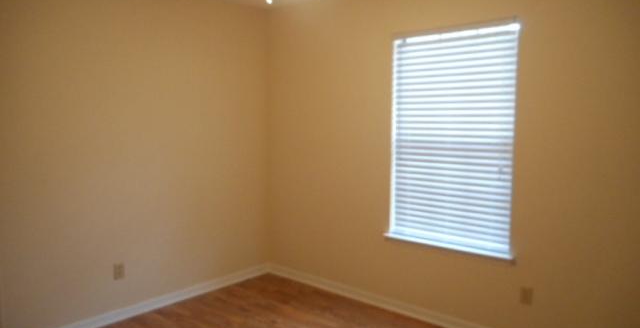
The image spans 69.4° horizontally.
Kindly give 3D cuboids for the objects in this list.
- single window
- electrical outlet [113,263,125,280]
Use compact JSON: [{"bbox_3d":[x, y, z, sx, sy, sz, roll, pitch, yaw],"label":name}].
[{"bbox_3d":[0.888,-0.150,3.171,0.930,1.480,0.090,5,7,41],"label":"single window"},{"bbox_3d":[-1.455,0.786,3.361,0.012,0.115,0.072,5,7,41],"label":"electrical outlet"}]

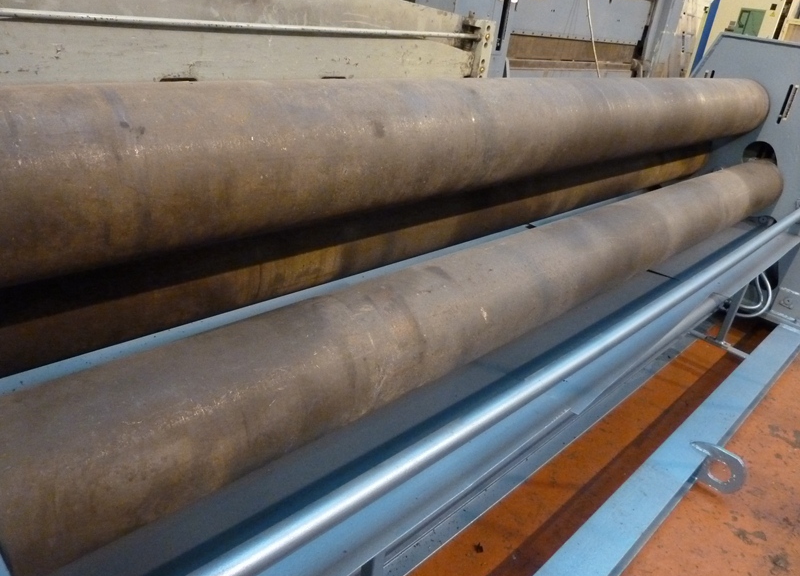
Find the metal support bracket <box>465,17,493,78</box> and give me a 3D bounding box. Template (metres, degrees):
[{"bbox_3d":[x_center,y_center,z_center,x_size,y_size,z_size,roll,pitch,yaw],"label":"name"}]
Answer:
[{"bbox_3d":[0.501,-1.435,3.525,0.100,0.370,0.080,-18,35,-41],"label":"metal support bracket"}]

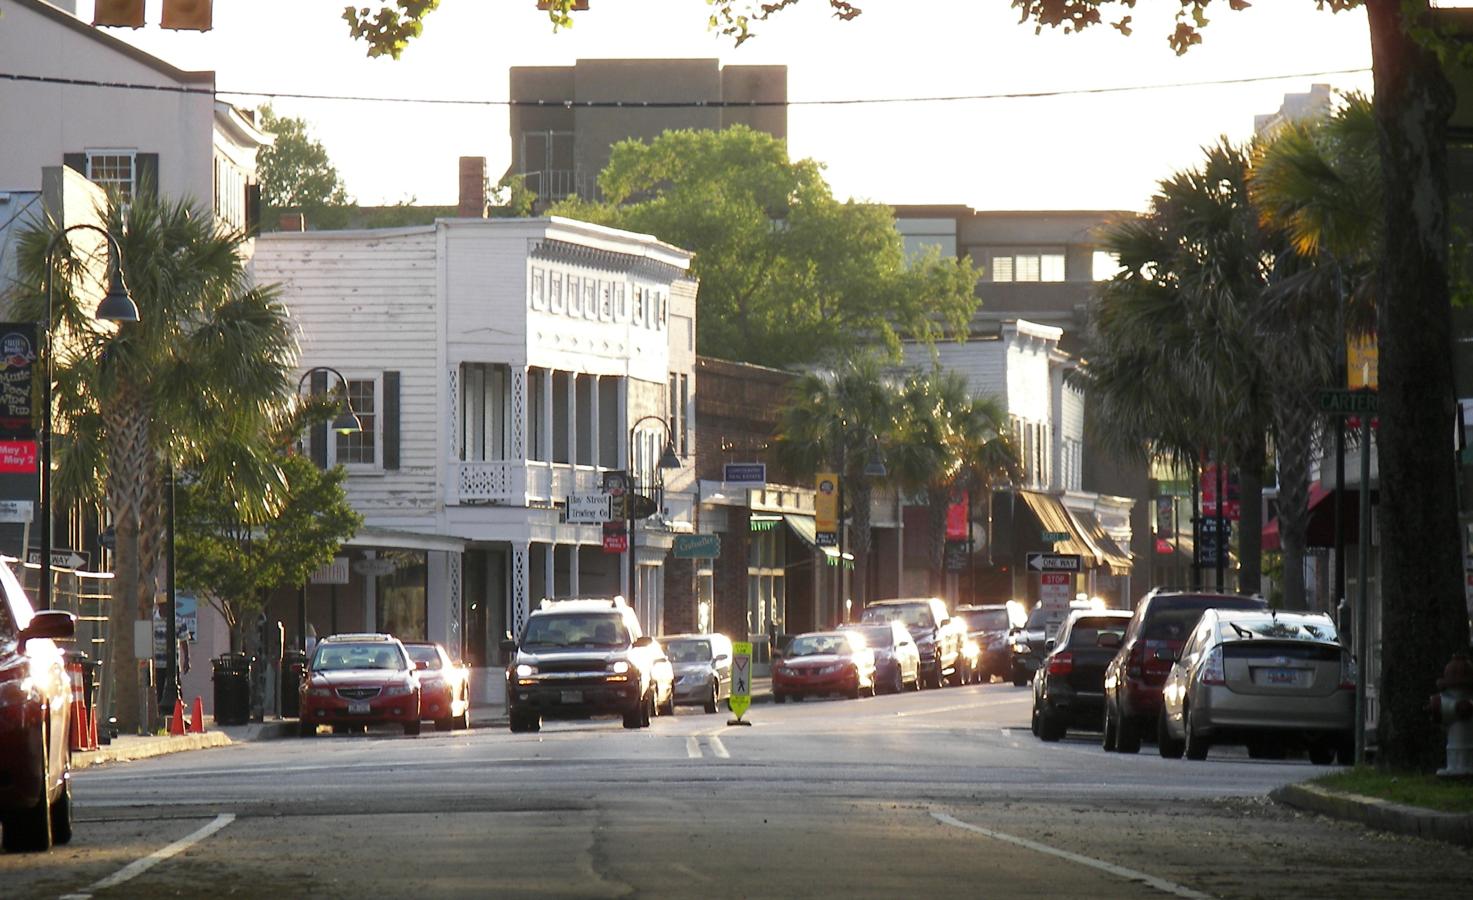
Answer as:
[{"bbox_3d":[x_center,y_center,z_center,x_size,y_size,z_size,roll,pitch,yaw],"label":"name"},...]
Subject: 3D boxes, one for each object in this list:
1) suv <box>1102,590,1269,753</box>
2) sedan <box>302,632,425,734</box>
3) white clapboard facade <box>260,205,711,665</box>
[{"bbox_3d":[5.060,2.404,108.800,1.880,1.770,4.600,0,-1,-1],"label":"suv"},{"bbox_3d":[-5.472,3.417,145.500,1.770,1.455,4.660,0,-1,-2],"label":"sedan"},{"bbox_3d":[-4.780,0.330,186.000,5.350,8.650,17.000,0,-1,8],"label":"white clapboard facade"}]

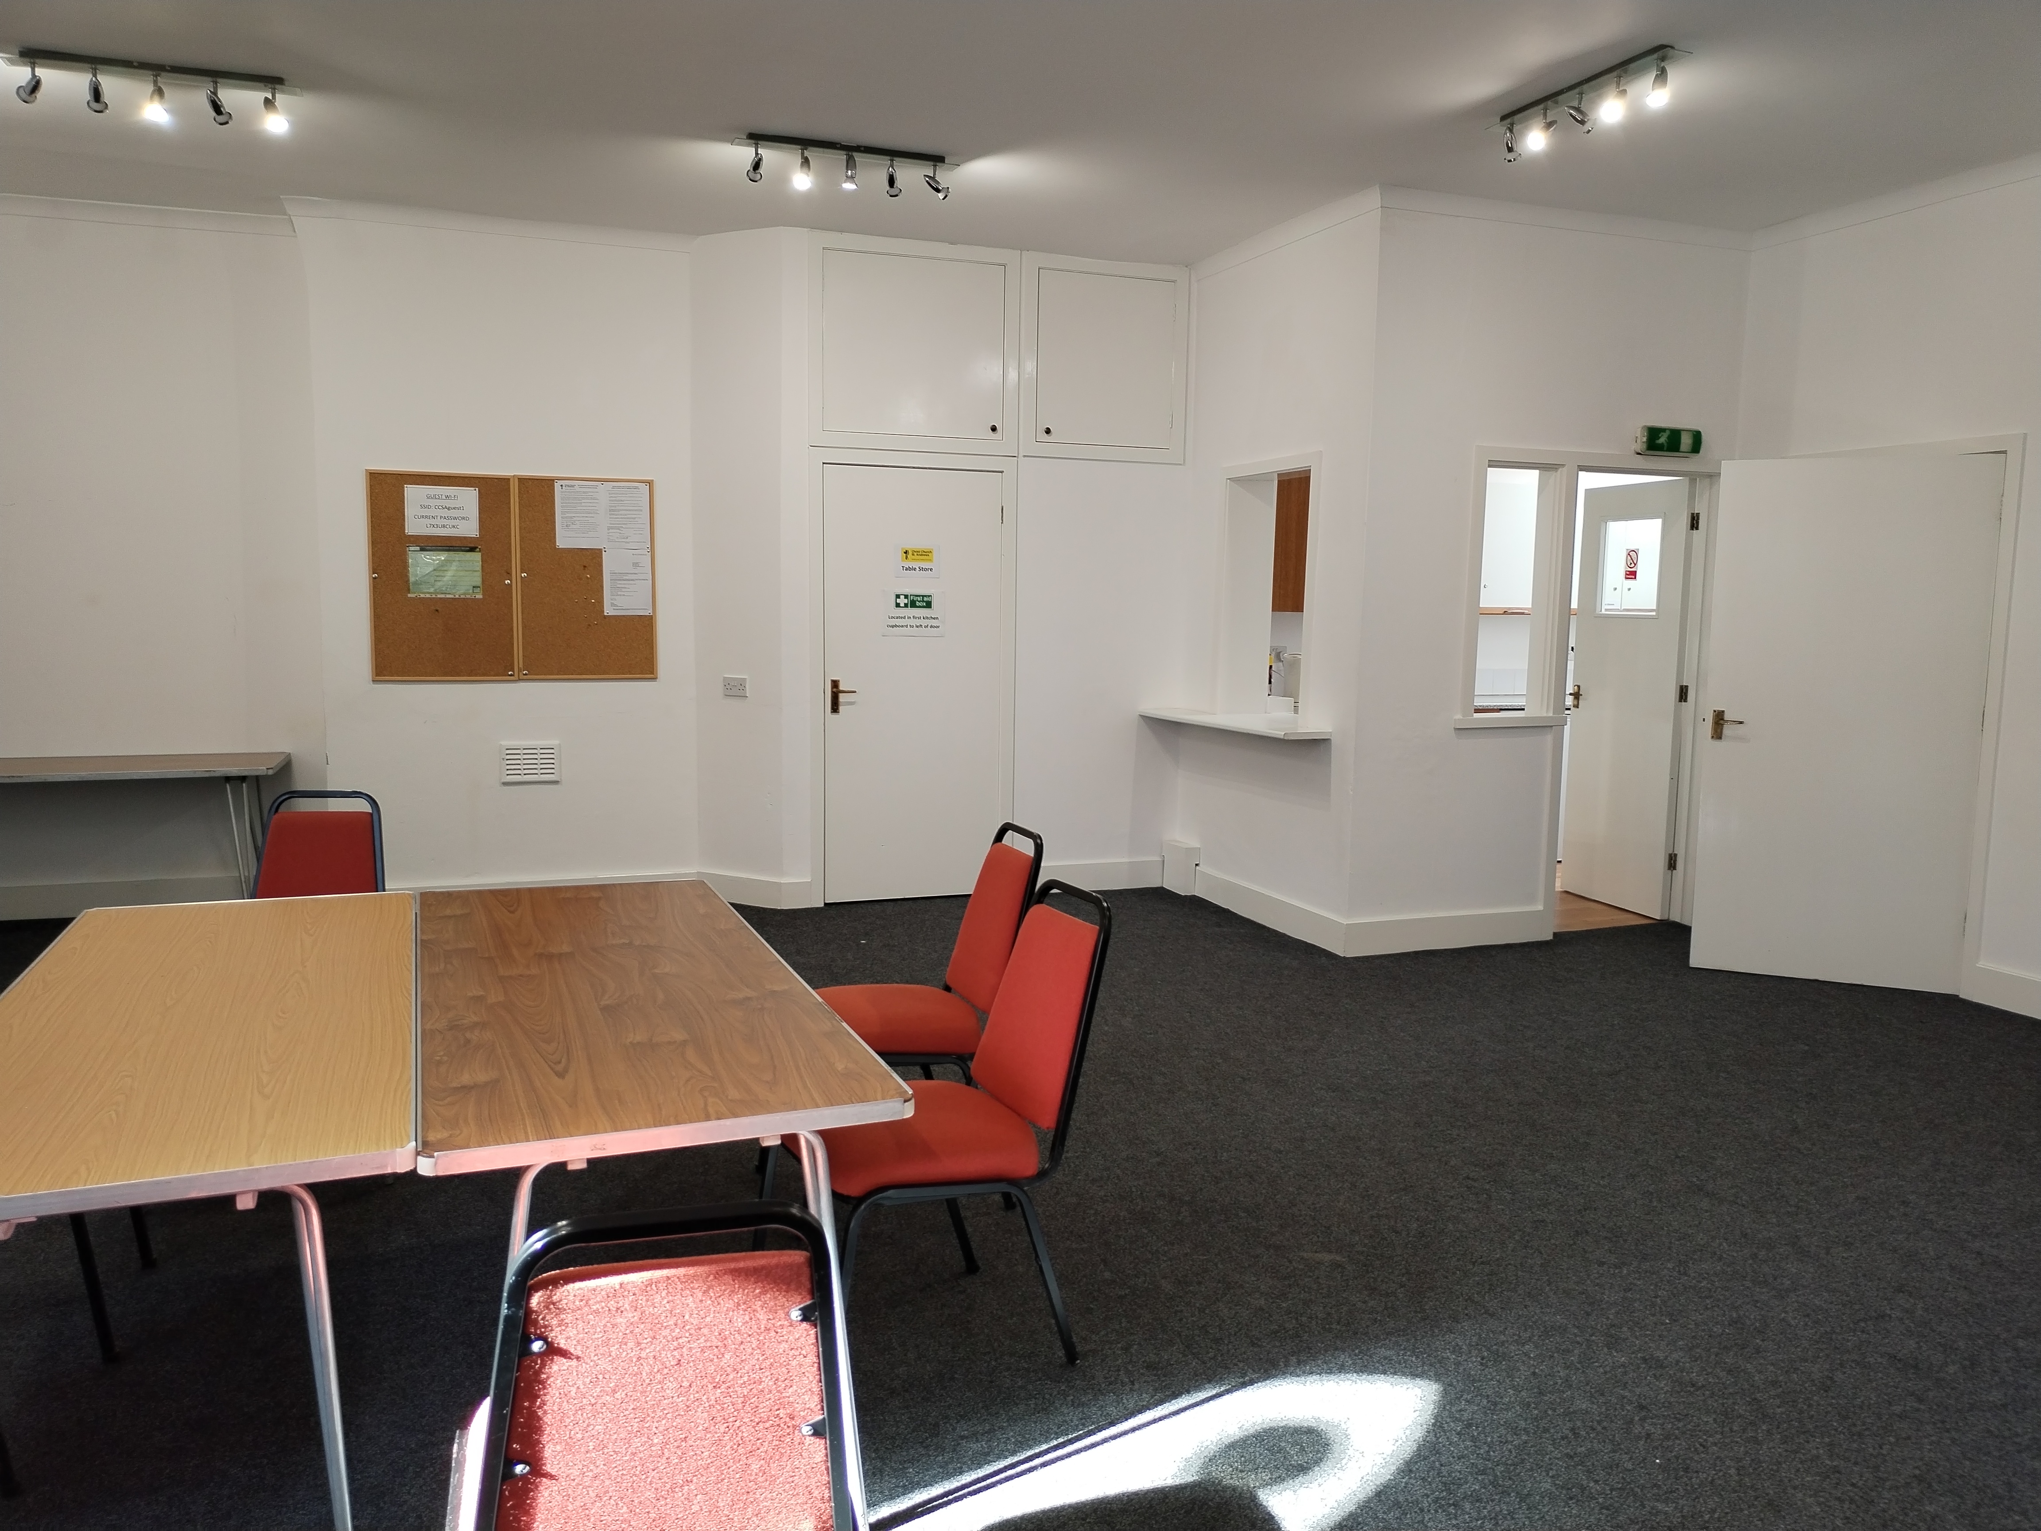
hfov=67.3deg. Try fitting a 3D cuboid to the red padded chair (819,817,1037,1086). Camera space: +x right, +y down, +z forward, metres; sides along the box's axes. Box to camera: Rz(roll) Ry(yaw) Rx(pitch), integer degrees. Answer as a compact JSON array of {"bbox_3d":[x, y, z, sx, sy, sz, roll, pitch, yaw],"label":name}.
[{"bbox_3d":[-0.268,0.602,3.757,0.600,0.885,0.450,-2,7,-23],"label":"red padded chair"}]

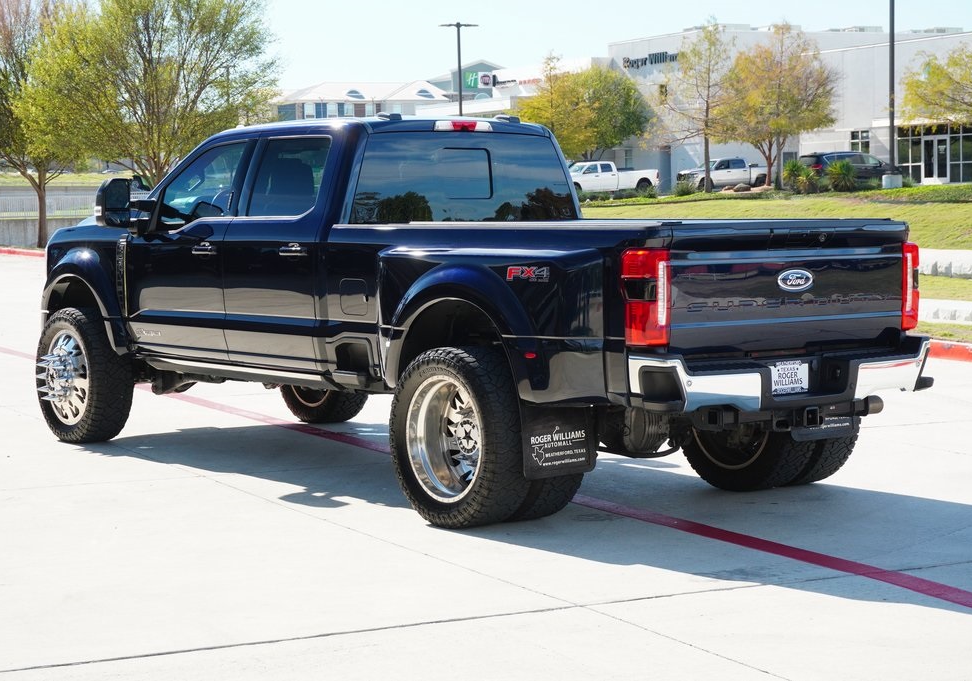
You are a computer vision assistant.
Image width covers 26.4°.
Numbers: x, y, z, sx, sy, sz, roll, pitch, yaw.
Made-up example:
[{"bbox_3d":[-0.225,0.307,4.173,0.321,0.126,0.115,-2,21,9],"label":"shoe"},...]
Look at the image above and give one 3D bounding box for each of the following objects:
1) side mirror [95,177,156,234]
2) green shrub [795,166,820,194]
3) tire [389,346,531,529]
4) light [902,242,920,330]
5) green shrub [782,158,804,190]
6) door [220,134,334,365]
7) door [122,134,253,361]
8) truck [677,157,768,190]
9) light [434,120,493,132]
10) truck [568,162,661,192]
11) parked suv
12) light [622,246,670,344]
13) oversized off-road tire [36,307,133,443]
[{"bbox_3d":[-2.302,-0.849,13.191,0.390,0.370,0.210,-3,5,-39],"label":"side mirror"},{"bbox_3d":[12.087,-6.015,78.000,0.970,1.060,0.970,0,4,0],"label":"green shrub"},{"bbox_3d":[-0.120,0.485,10.369,0.290,0.890,0.890,-3,5,-38],"label":"tire"},{"bbox_3d":[2.145,-0.283,10.721,0.170,0.450,0.190,-3,5,-38],"label":"light"},{"bbox_3d":[16.924,-9.094,114.000,1.300,1.750,1.300,-1,4,0],"label":"green shrub"},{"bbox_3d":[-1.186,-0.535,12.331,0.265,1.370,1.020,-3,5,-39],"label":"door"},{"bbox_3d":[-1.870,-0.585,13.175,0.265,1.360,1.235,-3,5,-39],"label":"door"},{"bbox_3d":[14.347,-9.841,123.000,6.000,1.970,2.050,-2,4,-21],"label":"truck"},{"bbox_3d":[-0.146,-1.254,12.161,0.430,0.060,0.060,-3,5,-38],"label":"light"},{"bbox_3d":[6.740,-9.263,119.000,6.500,2.000,2.020,-2,4,-17],"label":"truck"},{"bbox_3d":[19.731,-9.258,112.000,5.170,1.777,2.020,-2,4,-18],"label":"parked suv"},{"bbox_3d":[0.772,-0.205,9.879,0.155,0.465,0.200,-3,5,-39],"label":"light"},{"bbox_3d":[-2.700,0.242,14.017,0.290,0.890,0.890,-3,5,-38],"label":"oversized off-road tire"}]

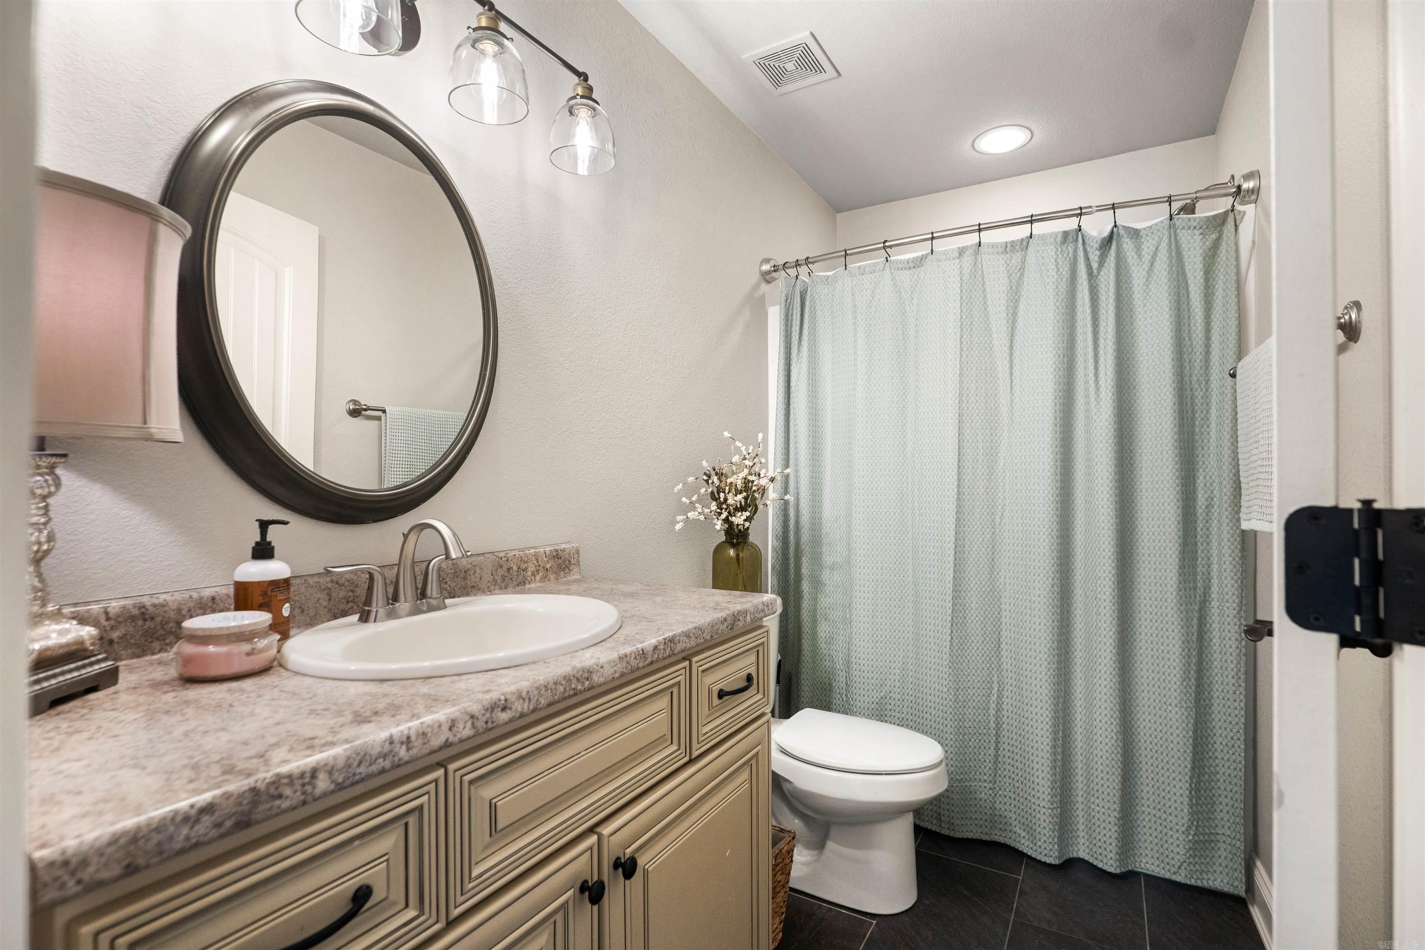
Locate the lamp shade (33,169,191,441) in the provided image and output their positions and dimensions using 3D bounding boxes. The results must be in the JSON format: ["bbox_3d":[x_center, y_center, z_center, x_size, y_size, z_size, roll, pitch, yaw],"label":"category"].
[{"bbox_3d":[-0.778,-0.178,0.739,0.265,0.275,0.265,0,0,32],"label":"lamp shade"}]

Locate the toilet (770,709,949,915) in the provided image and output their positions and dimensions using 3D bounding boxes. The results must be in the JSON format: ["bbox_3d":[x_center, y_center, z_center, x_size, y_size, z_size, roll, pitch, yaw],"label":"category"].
[{"bbox_3d":[0.268,0.764,1.847,0.800,0.745,0.440,0,0,32],"label":"toilet"}]

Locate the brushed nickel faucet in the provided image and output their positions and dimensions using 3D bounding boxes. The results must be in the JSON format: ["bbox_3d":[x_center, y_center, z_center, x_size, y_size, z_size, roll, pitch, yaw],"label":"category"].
[{"bbox_3d":[-0.522,0.170,1.158,0.180,0.178,0.280,0,0,32],"label":"brushed nickel faucet"}]

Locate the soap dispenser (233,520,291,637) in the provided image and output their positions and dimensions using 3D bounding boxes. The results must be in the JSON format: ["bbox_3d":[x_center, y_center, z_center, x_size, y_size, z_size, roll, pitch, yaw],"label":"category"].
[{"bbox_3d":[-0.709,0.168,1.015,0.080,0.197,0.070,0,0,-20],"label":"soap dispenser"}]

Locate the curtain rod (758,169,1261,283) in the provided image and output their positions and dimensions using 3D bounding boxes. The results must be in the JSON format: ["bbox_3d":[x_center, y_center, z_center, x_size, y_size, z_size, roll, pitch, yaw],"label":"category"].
[{"bbox_3d":[0.893,-0.828,2.215,1.570,0.095,0.110,0,0,30],"label":"curtain rod"}]

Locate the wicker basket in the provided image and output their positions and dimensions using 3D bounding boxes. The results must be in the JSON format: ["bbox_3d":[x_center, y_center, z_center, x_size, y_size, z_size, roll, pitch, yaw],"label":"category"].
[{"bbox_3d":[0.057,1.008,1.556,0.240,0.255,0.170,0,0,32],"label":"wicker basket"}]

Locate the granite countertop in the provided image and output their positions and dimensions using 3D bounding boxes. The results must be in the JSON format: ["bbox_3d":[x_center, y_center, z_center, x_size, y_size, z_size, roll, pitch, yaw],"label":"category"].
[{"bbox_3d":[-0.408,0.289,1.077,0.568,0.043,1.145,0,0,32],"label":"granite countertop"}]

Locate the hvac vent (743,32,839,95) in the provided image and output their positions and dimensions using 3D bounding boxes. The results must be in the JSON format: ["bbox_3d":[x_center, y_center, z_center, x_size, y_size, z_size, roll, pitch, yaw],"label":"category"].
[{"bbox_3d":[0.265,-1.344,2.096,0.250,0.022,0.245,0,0,32],"label":"hvac vent"}]

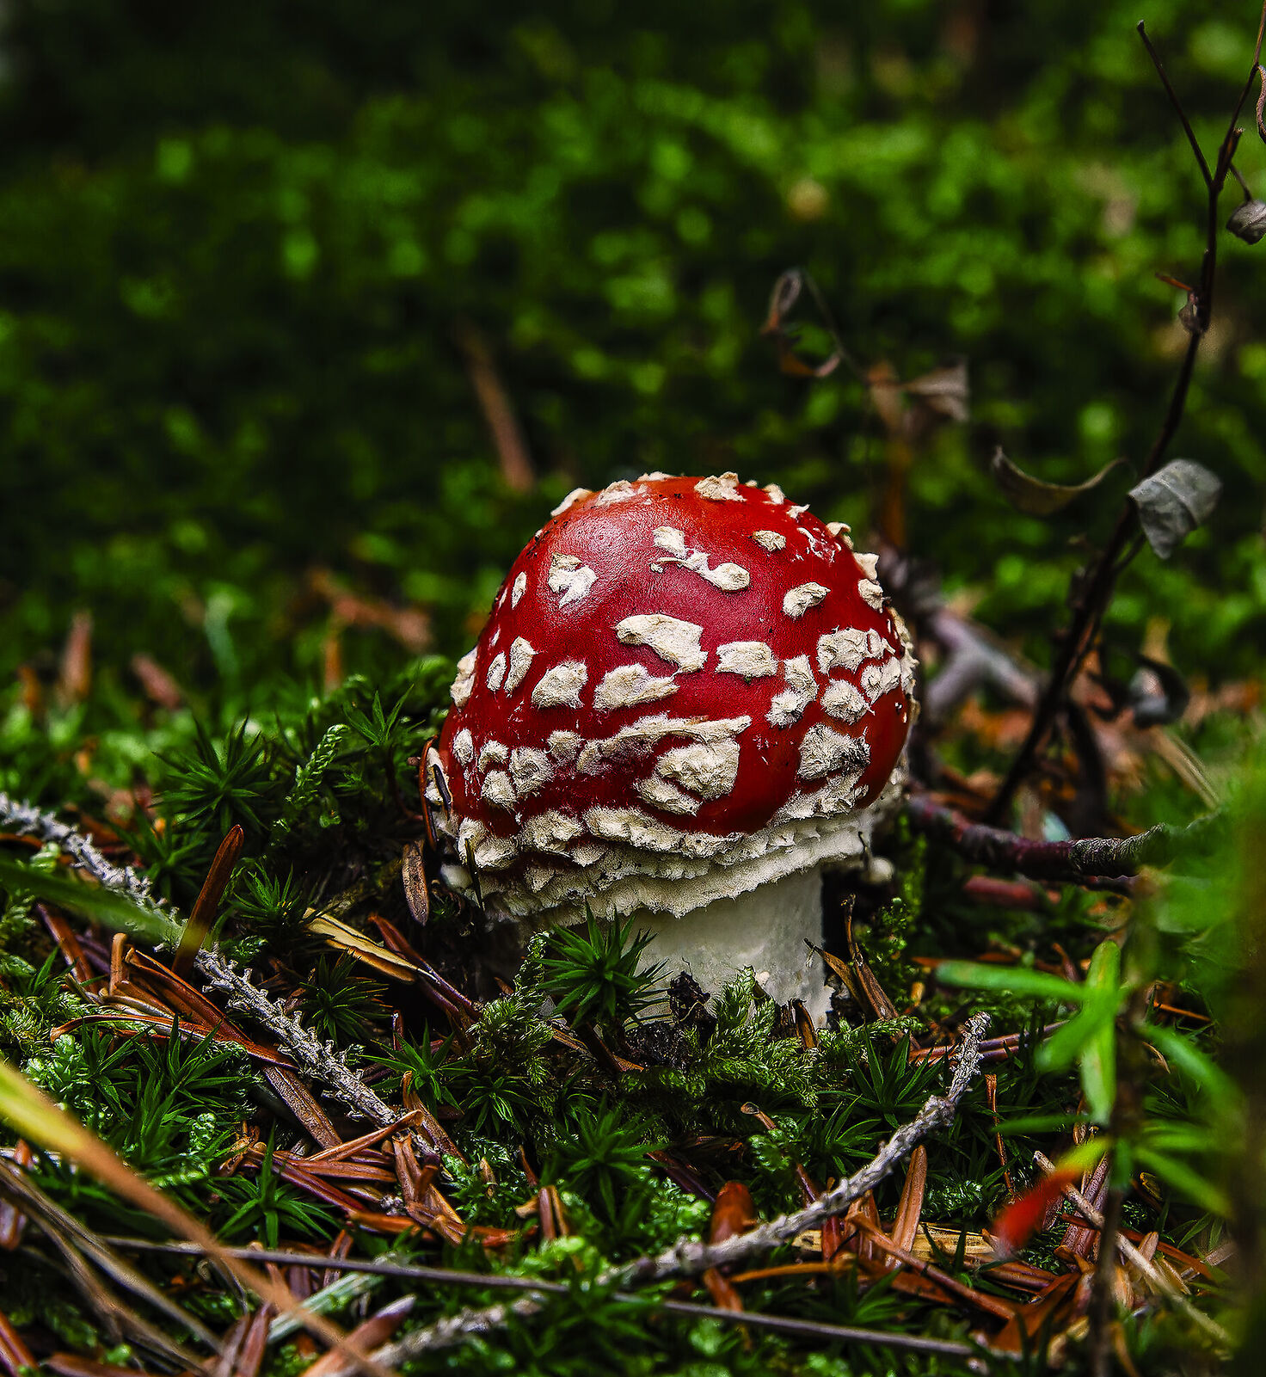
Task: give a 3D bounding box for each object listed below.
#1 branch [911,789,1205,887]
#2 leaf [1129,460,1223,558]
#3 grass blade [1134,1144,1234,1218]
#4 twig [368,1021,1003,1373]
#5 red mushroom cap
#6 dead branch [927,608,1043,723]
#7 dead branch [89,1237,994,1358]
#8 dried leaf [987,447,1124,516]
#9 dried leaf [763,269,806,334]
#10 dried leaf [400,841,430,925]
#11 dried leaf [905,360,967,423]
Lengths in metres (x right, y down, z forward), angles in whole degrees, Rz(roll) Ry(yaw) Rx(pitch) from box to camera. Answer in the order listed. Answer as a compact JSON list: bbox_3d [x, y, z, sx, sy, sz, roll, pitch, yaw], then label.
[{"bbox_3d":[0.058,0.020,0.548,0.045,0.011,0.010,9,17,33],"label":"branch"},{"bbox_3d":[0.072,-0.024,0.530,0.013,0.013,0.007,0,12,0],"label":"leaf"},{"bbox_3d":[0.051,0.045,0.371,0.003,0.002,0.012,-13,35,-42],"label":"grass blade"},{"bbox_3d":[0.013,0.053,0.420,0.014,0.007,0.121,8,15,33],"label":"twig"},{"bbox_3d":[0.004,0.000,0.490,0.060,0.052,0.059,-3,12,1],"label":"red mushroom cap"},{"bbox_3d":[0.055,-0.004,0.640,0.020,0.018,0.015,0,12,0],"label":"dead branch"},{"bbox_3d":[-0.010,0.060,0.396,0.090,0.003,0.003,5,15,16],"label":"dead branch"},{"bbox_3d":[0.056,-0.027,0.535,0.018,0.009,0.007,0,12,0],"label":"dried leaf"},{"bbox_3d":[0.023,-0.059,0.610,0.005,0.011,0.004,19,0,0],"label":"dried leaf"},{"bbox_3d":[-0.026,0.023,0.485,0.003,0.010,0.002,-9,0,0],"label":"dried leaf"},{"bbox_3d":[0.047,-0.046,0.620,0.011,0.009,0.006,0,12,0],"label":"dried leaf"}]

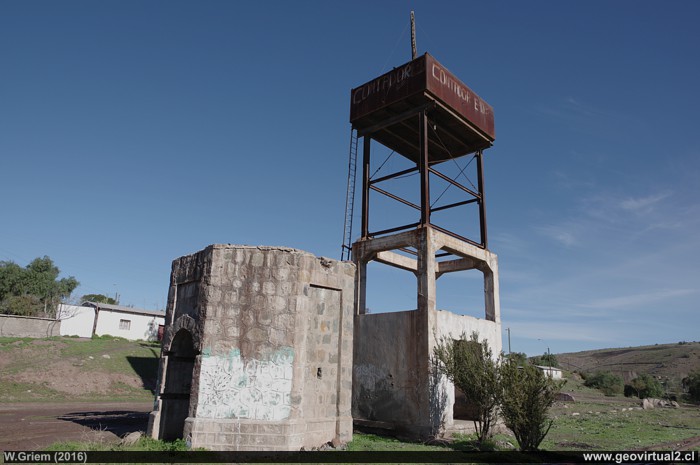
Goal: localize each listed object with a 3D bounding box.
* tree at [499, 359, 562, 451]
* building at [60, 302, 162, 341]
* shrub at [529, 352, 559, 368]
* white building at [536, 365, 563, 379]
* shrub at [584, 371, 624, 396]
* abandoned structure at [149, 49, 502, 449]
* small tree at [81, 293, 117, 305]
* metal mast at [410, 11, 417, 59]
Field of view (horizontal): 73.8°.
[{"bbox_3d":[4.262,4.042,11.006,1.420,2.063,1.400,-4,-17,20],"label":"tree"},{"bbox_3d":[-24.974,9.610,48.617,3.800,3.200,12.962,-6,-18,25],"label":"building"},{"bbox_3d":[56.677,38.444,135.821,7.500,6.743,7.000,-5,-17,21],"label":"shrub"},{"bbox_3d":[52.239,36.274,121.439,5.600,3.630,4.800,1,-16,0],"label":"white building"},{"bbox_3d":[20.874,12.378,38.229,3.200,2.039,3.000,-7,-18,27],"label":"shrub"},{"bbox_3d":[-0.094,0.105,15.129,5.720,11.700,10.200,-13,-21,41],"label":"abandoned structure"},{"bbox_3d":[-32.549,10.564,60.562,4.800,5.476,4.800,10,-18,-27],"label":"small tree"},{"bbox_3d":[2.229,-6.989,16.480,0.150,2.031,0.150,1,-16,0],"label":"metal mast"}]

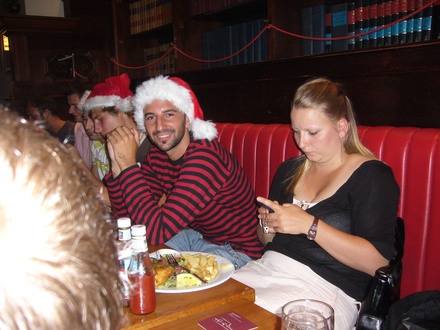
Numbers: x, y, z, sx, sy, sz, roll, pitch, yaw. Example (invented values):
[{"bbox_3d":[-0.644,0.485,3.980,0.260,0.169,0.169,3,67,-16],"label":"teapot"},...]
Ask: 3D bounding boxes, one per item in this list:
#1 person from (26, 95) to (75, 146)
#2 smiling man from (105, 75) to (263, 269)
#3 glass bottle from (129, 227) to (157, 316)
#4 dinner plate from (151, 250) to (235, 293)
[{"bbox_3d":[-1.207,0.143,3.150,0.740,1.280,0.520,-6,10,-31],"label":"person"},{"bbox_3d":[-0.157,0.331,1.665,0.740,1.290,0.560,-9,11,-43],"label":"smiling man"},{"bbox_3d":[-0.176,0.232,0.997,0.060,0.191,0.060,-1,8,0],"label":"glass bottle"},{"bbox_3d":[-0.100,0.283,1.193,0.290,0.028,0.290,-1,8,0],"label":"dinner plate"}]

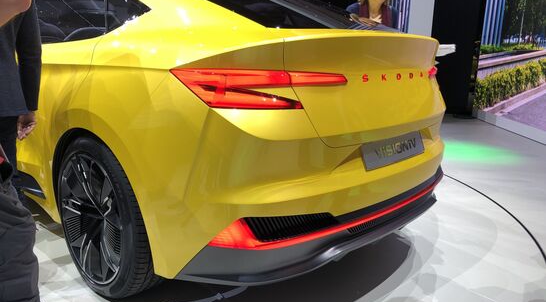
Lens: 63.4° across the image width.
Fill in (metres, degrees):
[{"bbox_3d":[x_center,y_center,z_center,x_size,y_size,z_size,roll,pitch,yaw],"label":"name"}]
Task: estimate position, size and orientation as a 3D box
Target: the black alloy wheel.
[{"bbox_3d":[-0.729,0.284,2.032,0.750,0.750,0.250,12,15,41],"label":"black alloy wheel"}]

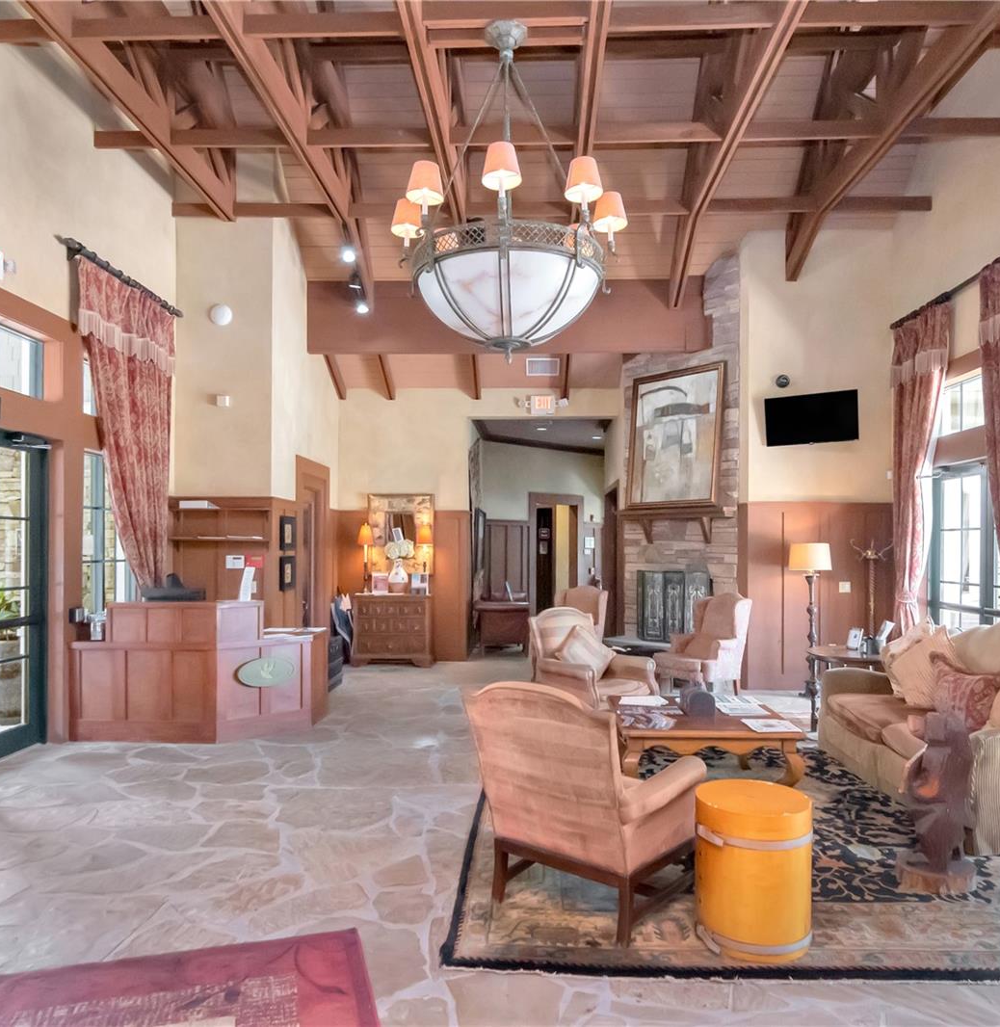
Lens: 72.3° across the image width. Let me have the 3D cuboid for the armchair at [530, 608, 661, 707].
[{"bbox_3d":[0.800,1.350,5.850,0.780,1.020,0.820,1,-2,-39],"label":"armchair"}]

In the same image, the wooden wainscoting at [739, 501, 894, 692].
[{"bbox_3d":[3.450,0.900,7.460,1.700,2.080,0.080,0,-2,3],"label":"wooden wainscoting"}]

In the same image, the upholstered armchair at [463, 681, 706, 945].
[{"bbox_3d":[0.430,1.200,3.086,0.760,0.965,0.775,-2,-3,36],"label":"upholstered armchair"}]

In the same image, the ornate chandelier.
[{"bbox_3d":[0.046,-2.111,4.499,1.550,2.174,1.550,0,-2,0],"label":"ornate chandelier"}]

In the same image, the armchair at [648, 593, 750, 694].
[{"bbox_3d":[2.082,1.369,7.144,0.790,1.056,0.745,2,-3,-34],"label":"armchair"}]

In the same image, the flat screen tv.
[{"bbox_3d":[3.267,-0.989,7.180,0.900,0.515,0.070,-1,5,28],"label":"flat screen tv"}]

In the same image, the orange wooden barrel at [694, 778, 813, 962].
[{"bbox_3d":[1.037,1.434,2.810,0.450,0.555,0.450,0,-2,3],"label":"orange wooden barrel"}]

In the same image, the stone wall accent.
[{"bbox_3d":[2.265,-0.517,8.360,0.638,4.773,1.642,2,-3,-42],"label":"stone wall accent"}]

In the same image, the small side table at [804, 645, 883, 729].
[{"bbox_3d":[3.070,1.530,5.950,0.820,0.670,0.820,0,-2,3],"label":"small side table"}]

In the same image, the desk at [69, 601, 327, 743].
[{"bbox_3d":[-2.540,1.300,5.970,1.870,1.120,0.950,0,-2,3],"label":"desk"}]

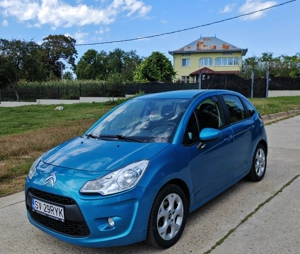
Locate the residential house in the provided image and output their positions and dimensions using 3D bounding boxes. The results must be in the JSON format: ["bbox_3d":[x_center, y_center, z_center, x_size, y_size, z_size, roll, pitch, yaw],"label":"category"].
[{"bbox_3d":[9.850,-11.186,53.800,12.700,10.300,11.000,-1,7,5],"label":"residential house"}]

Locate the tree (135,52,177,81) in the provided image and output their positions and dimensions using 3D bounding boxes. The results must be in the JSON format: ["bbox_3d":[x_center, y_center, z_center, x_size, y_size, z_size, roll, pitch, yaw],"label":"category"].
[{"bbox_3d":[0.714,-6.739,39.000,5.400,5.900,5.200,-1,7,0],"label":"tree"}]

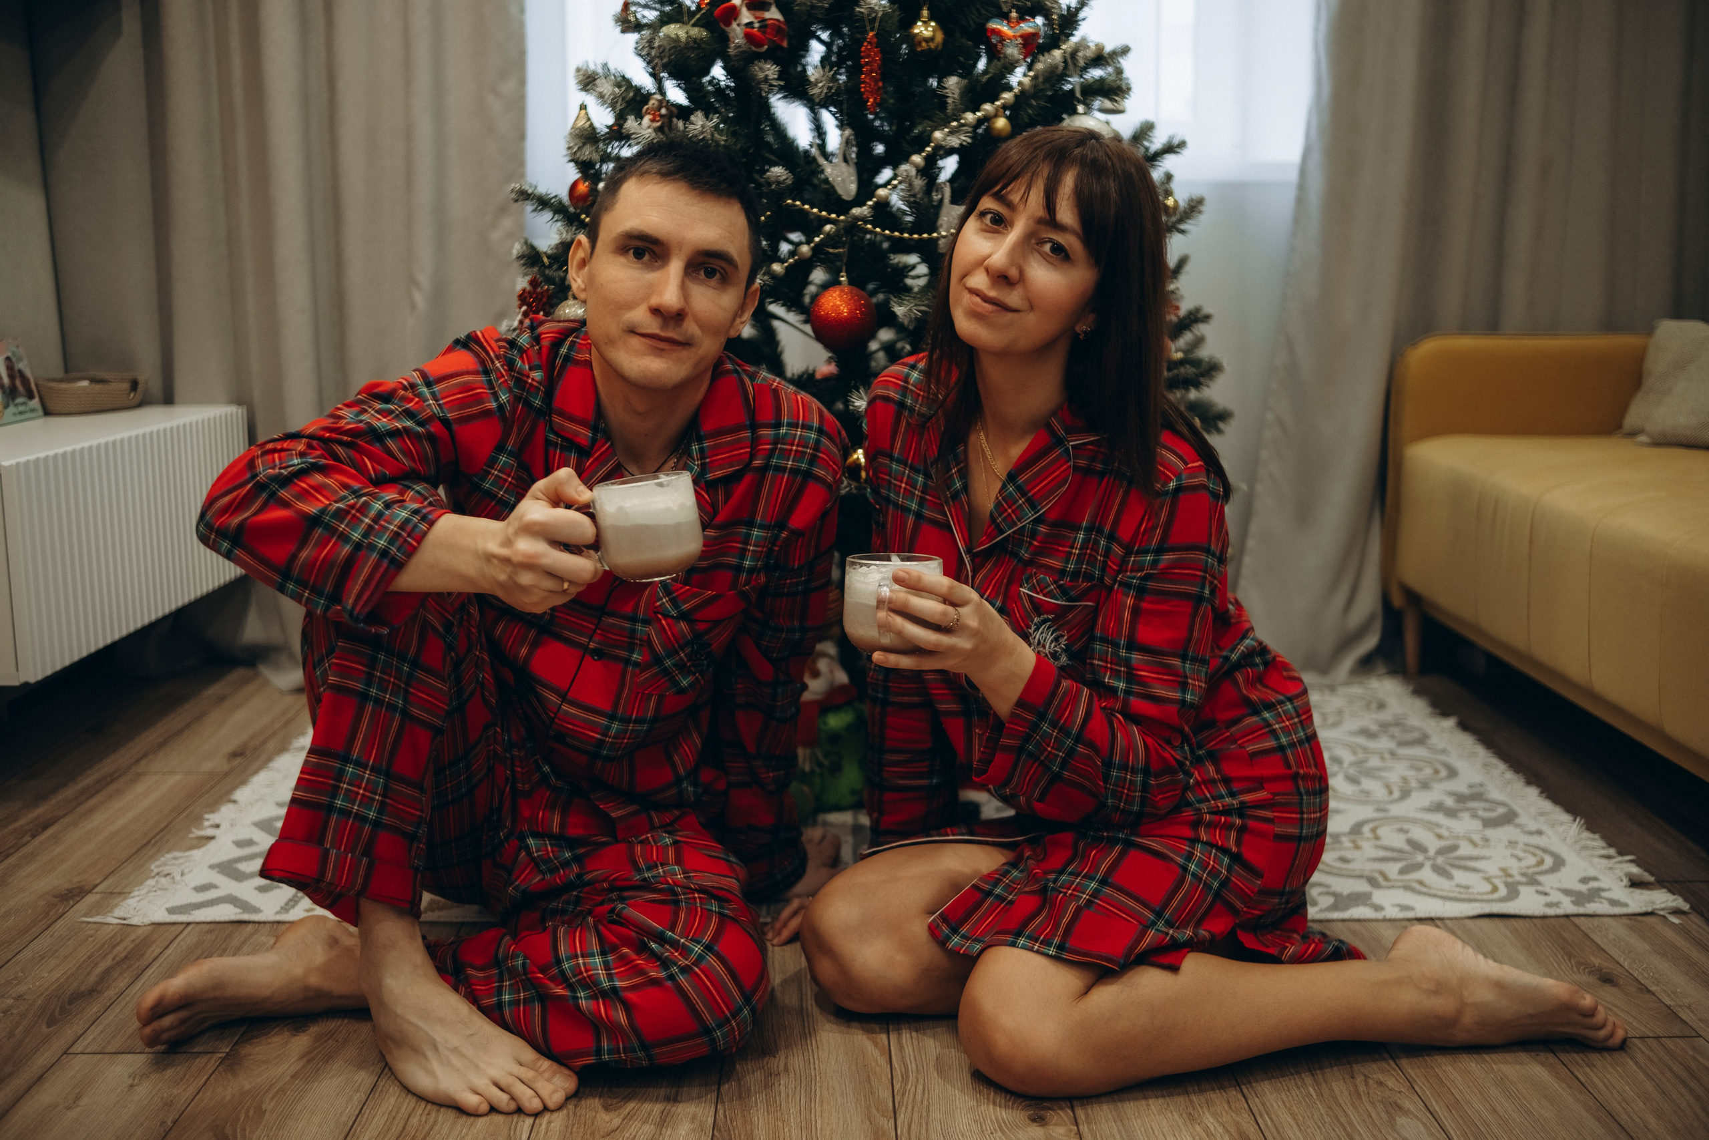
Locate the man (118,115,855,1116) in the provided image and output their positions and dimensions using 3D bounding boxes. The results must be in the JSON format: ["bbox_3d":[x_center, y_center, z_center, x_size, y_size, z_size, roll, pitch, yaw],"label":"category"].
[{"bbox_3d":[-0.342,0.002,1.674,0.671,0.852,0.605,-1,11,-3],"label":"man"}]

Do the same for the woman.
[{"bbox_3d":[0.309,0.005,1.612,0.850,0.868,0.654,6,12,30],"label":"woman"}]

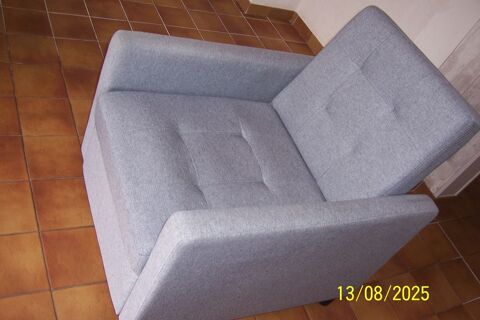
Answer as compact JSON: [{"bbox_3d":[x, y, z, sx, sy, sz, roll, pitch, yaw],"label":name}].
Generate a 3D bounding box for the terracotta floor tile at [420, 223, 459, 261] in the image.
[{"bbox_3d":[0.935,0.393,2.161,0.199,0.010,0.199,-3,51,-33],"label":"terracotta floor tile"}]

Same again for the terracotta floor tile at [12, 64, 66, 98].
[{"bbox_3d":[-0.809,-0.314,1.826,0.199,0.010,0.199,-3,51,-33],"label":"terracotta floor tile"}]

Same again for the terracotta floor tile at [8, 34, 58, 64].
[{"bbox_3d":[-0.885,-0.471,1.937,0.200,0.010,0.200,-3,51,-33],"label":"terracotta floor tile"}]

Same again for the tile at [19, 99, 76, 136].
[{"bbox_3d":[-0.729,-0.163,1.719,0.200,0.010,0.200,-3,51,-33],"label":"tile"}]

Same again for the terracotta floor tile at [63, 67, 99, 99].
[{"bbox_3d":[-0.638,-0.325,1.939,0.200,0.010,0.200,-3,51,-33],"label":"terracotta floor tile"}]

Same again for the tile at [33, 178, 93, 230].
[{"bbox_3d":[-0.574,0.145,1.502,0.200,0.010,0.200,-3,51,-33],"label":"tile"}]

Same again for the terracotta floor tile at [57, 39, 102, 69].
[{"bbox_3d":[-0.715,-0.480,2.048,0.200,0.010,0.200,-3,51,-33],"label":"terracotta floor tile"}]

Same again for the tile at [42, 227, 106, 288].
[{"bbox_3d":[-0.497,0.298,1.395,0.200,0.010,0.200,-3,51,-33],"label":"tile"}]

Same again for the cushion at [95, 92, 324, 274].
[{"bbox_3d":[-0.065,0.036,1.367,0.608,0.127,0.517,-3,51,-33],"label":"cushion"}]

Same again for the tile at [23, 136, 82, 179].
[{"bbox_3d":[-0.655,-0.010,1.615,0.199,0.010,0.199,-3,51,-33],"label":"tile"}]

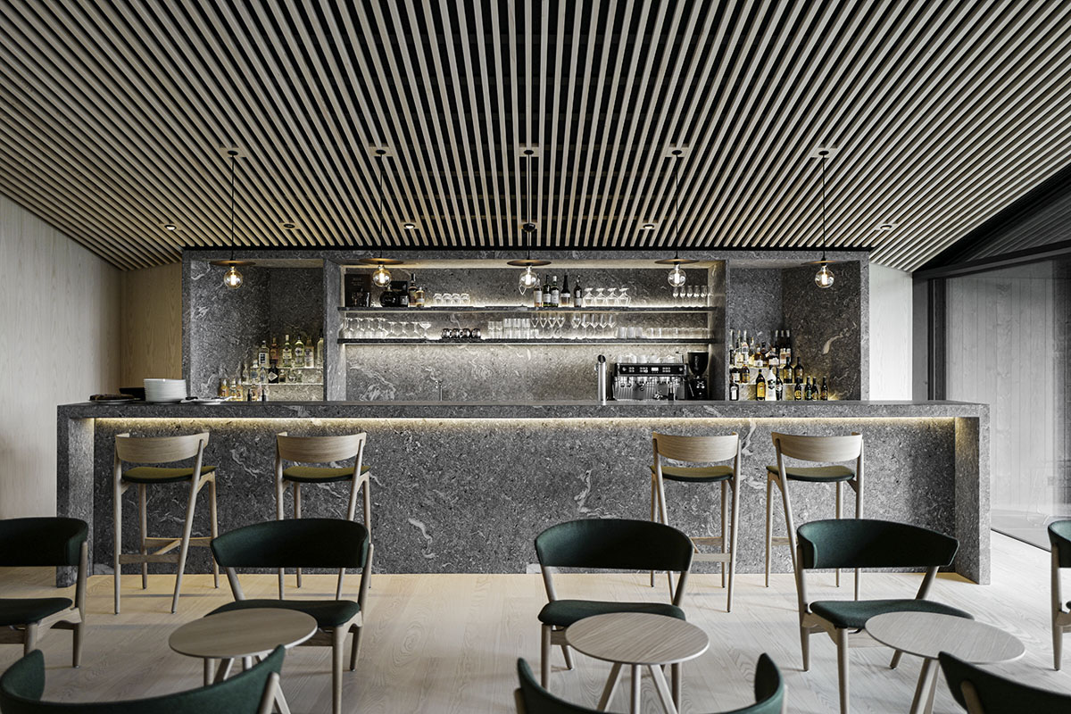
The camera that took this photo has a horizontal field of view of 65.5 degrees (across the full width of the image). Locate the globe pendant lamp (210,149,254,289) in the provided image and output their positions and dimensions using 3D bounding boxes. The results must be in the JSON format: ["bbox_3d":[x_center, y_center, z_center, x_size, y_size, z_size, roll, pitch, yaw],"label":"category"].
[{"bbox_3d":[-2.018,-0.916,5.560,0.297,0.920,0.297,0,0,0],"label":"globe pendant lamp"}]

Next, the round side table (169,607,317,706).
[{"bbox_3d":[-1.022,1.186,2.930,0.490,0.448,0.490,0,0,0],"label":"round side table"}]

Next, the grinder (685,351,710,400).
[{"bbox_3d":[1.521,0.228,7.780,0.210,0.575,0.360,0,0,0],"label":"grinder"}]

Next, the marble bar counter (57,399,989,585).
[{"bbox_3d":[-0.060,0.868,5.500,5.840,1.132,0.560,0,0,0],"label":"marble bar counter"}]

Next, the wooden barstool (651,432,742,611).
[{"bbox_3d":[0.942,0.944,4.910,0.500,0.980,0.550,0,0,2],"label":"wooden barstool"}]

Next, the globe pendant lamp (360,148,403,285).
[{"bbox_3d":[-1.037,-0.932,5.610,0.300,0.925,0.300,0,0,0],"label":"globe pendant lamp"}]

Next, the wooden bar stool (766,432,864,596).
[{"bbox_3d":[1.655,0.944,4.930,0.500,0.980,0.550,0,0,3],"label":"wooden bar stool"}]

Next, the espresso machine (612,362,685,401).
[{"bbox_3d":[1.055,0.285,7.720,0.680,0.460,0.540,0,0,0],"label":"espresso machine"}]

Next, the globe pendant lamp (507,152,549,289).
[{"bbox_3d":[-0.042,-0.927,5.620,0.300,0.935,0.300,0,0,0],"label":"globe pendant lamp"}]

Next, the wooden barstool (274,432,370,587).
[{"bbox_3d":[-1.231,0.922,4.825,0.515,0.975,0.525,0,0,2],"label":"wooden barstool"}]

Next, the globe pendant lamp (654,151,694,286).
[{"bbox_3d":[0.943,-0.923,5.560,0.297,0.911,0.297,0,0,0],"label":"globe pendant lamp"}]

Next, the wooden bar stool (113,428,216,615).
[{"bbox_3d":[-2.180,0.944,4.910,0.500,0.980,0.550,0,0,-2],"label":"wooden bar stool"}]

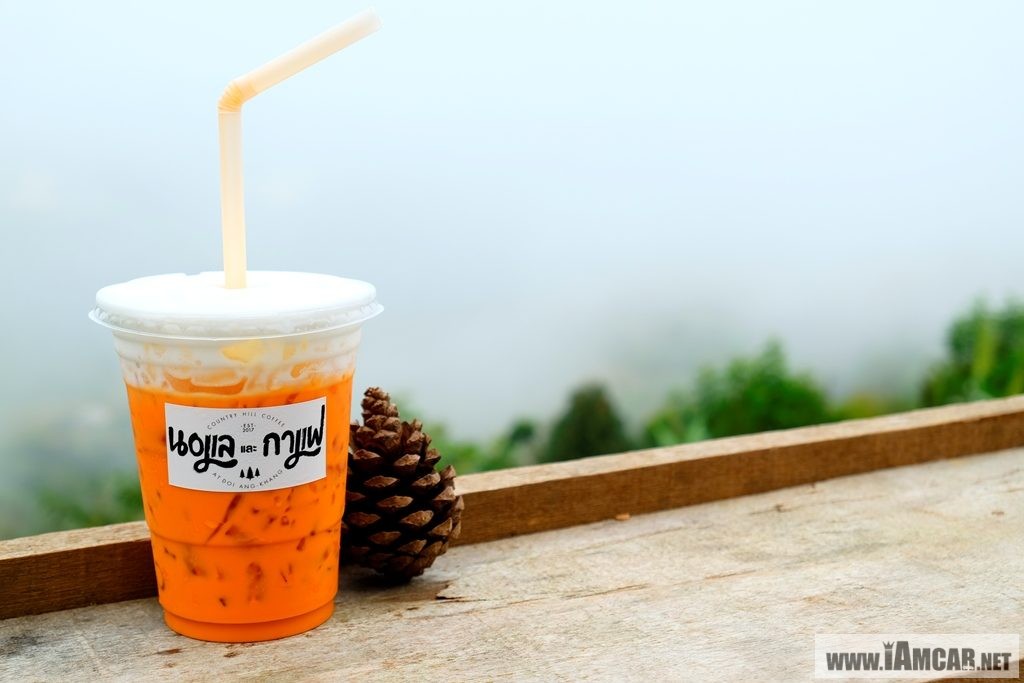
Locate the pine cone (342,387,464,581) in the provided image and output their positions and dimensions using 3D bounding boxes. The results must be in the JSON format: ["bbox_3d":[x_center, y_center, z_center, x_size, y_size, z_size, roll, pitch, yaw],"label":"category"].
[{"bbox_3d":[-0.047,0.055,0.562,0.057,0.075,0.057,-4,11,0],"label":"pine cone"}]

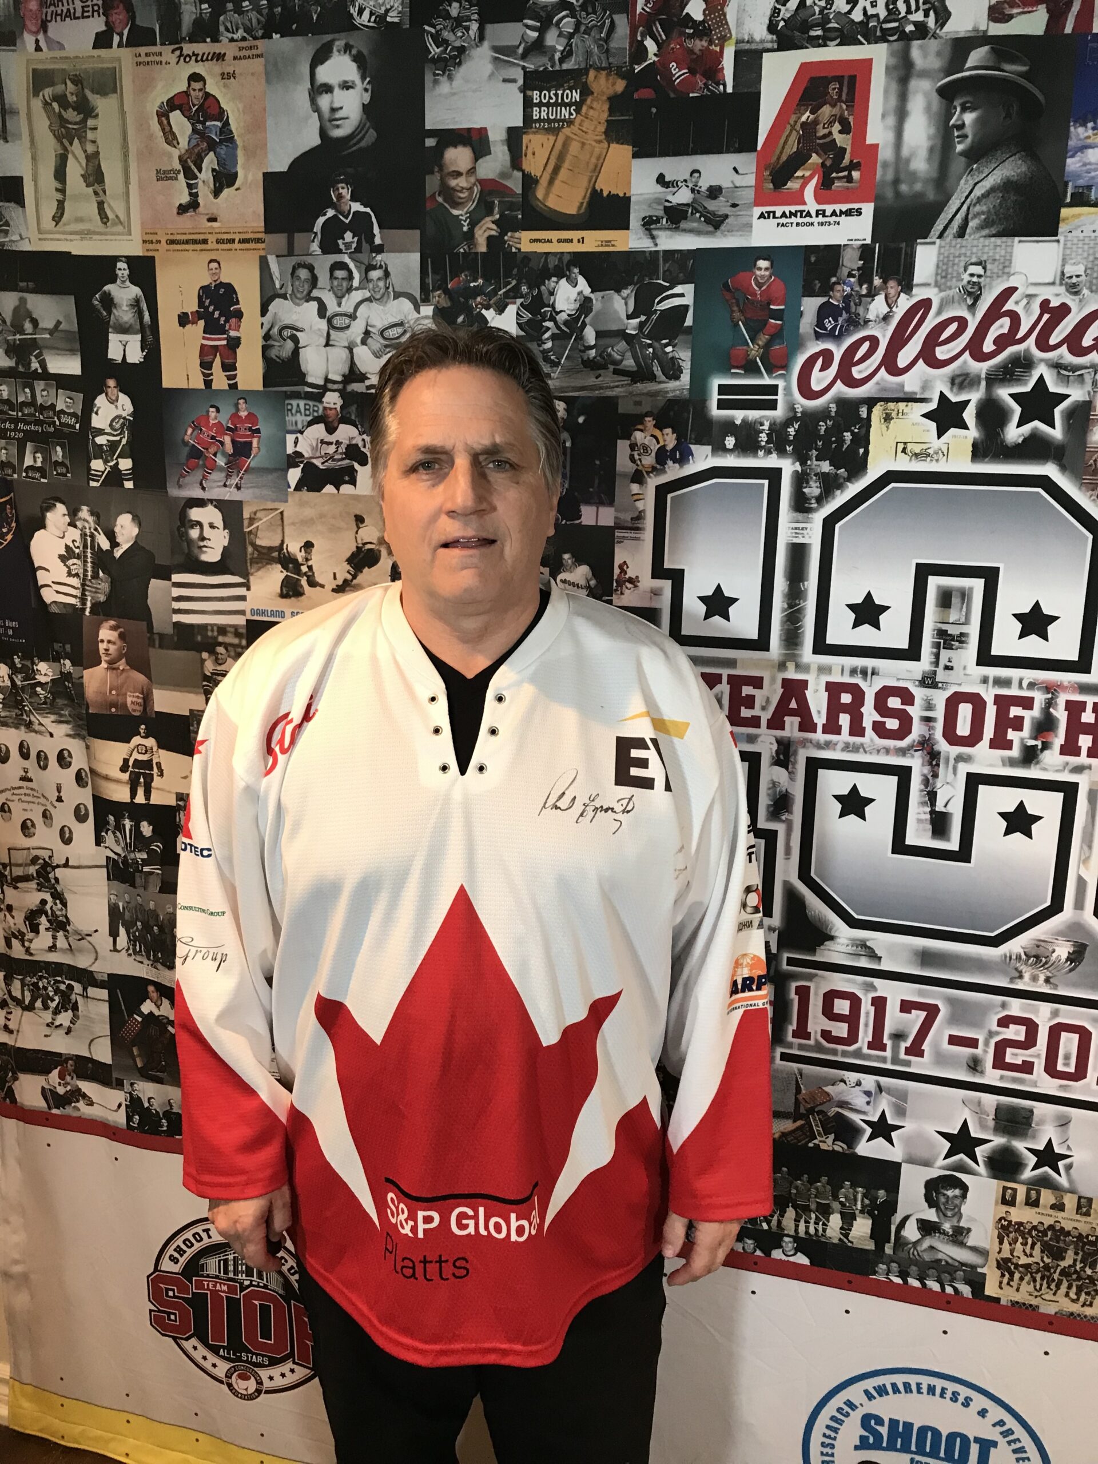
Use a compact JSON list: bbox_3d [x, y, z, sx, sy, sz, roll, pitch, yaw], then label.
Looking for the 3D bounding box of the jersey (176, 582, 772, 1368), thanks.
[{"bbox_3d":[-0.081,0.235,1.282,0.645,0.790,0.340,2,11,6],"label":"jersey"}]

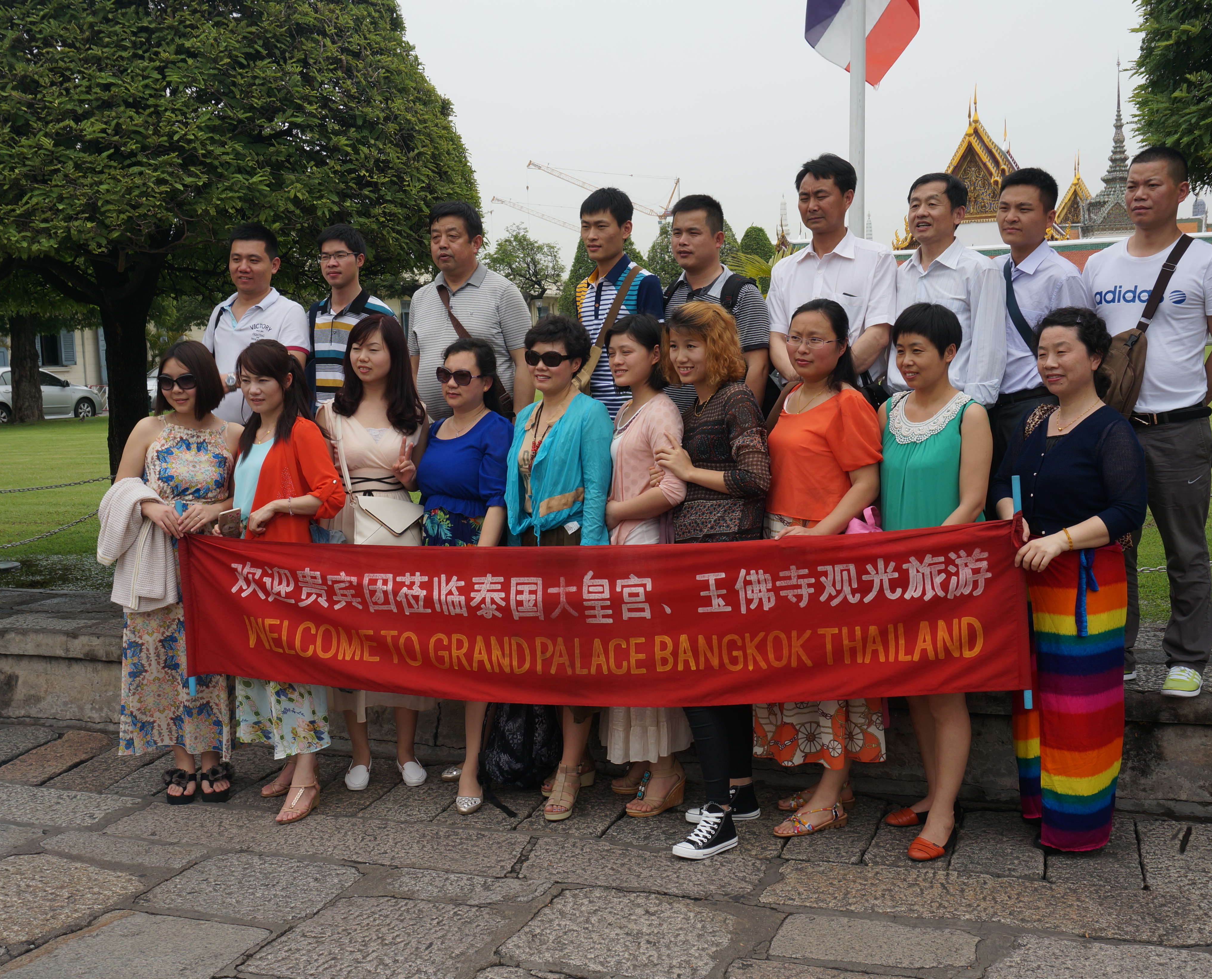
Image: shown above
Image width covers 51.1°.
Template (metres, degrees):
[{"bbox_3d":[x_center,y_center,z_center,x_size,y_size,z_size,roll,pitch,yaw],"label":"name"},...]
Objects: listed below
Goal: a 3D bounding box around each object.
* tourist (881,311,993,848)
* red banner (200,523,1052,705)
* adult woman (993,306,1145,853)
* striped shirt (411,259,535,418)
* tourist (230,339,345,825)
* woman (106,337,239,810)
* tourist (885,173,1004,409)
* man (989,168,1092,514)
[{"bbox_3d":[1.000,0.255,3.911,0.400,1.646,0.310,3,8,34],"label":"tourist"},{"bbox_3d":[-0.100,0.379,3.855,2.648,0.540,0.130,0,6,13],"label":"red banner"},{"bbox_3d":[1.416,0.263,3.859,0.380,1.624,0.440,-8,9,-44],"label":"adult woman"},{"bbox_3d":[-0.525,-0.516,4.921,0.480,0.690,0.310,1,7,17],"label":"striped shirt"},{"bbox_3d":[-1.061,0.303,4.276,0.450,1.600,0.350,2,7,32],"label":"tourist"},{"bbox_3d":[-1.510,0.276,4.436,0.460,1.588,0.320,-2,7,-5],"label":"woman"},{"bbox_3d":[1.161,-0.219,4.296,0.470,1.670,0.300,3,8,36],"label":"tourist"},{"bbox_3d":[1.466,-0.233,4.295,0.460,1.680,0.300,4,8,42],"label":"man"}]

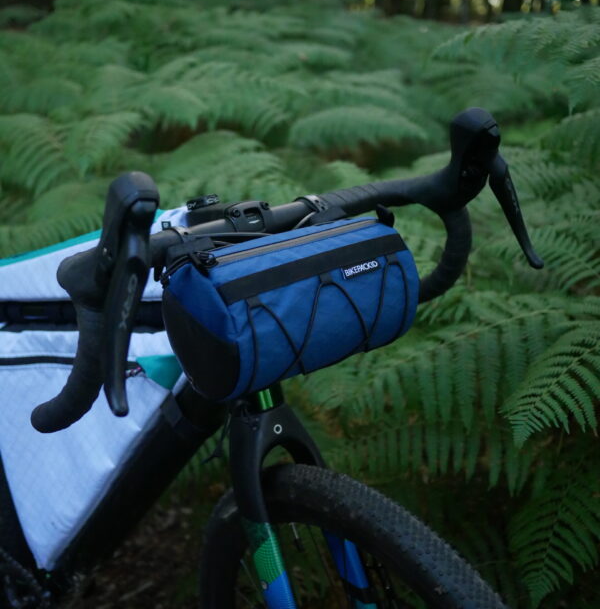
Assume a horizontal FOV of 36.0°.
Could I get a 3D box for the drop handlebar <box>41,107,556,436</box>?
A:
[{"bbox_3d":[-0.012,-0.041,0.902,0.497,0.254,0.227,-17,21,-33],"label":"drop handlebar"}]

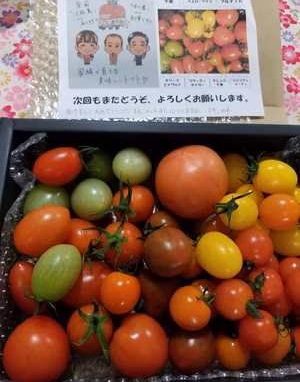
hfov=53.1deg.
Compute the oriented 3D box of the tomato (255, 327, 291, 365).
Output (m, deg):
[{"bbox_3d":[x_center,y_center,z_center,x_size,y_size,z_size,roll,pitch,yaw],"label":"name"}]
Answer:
[{"bbox_3d":[0.085,0.108,0.210,0.026,0.026,0.026,0,70,-2],"label":"tomato"}]

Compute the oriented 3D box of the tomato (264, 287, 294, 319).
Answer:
[{"bbox_3d":[0.091,0.079,0.221,0.027,0.027,0.027,0,70,-2],"label":"tomato"}]

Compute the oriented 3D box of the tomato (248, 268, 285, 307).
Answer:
[{"bbox_3d":[0.100,0.082,0.258,0.032,0.032,0.032,0,78,31],"label":"tomato"}]

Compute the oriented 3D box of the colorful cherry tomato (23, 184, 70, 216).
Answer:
[{"bbox_3d":[-0.097,0.010,0.281,0.045,0.037,0.037,-32,97,-11],"label":"colorful cherry tomato"}]

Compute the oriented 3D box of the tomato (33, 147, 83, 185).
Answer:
[{"bbox_3d":[-0.077,-0.020,0.251,0.041,0.031,0.031,-12,71,-3],"label":"tomato"}]

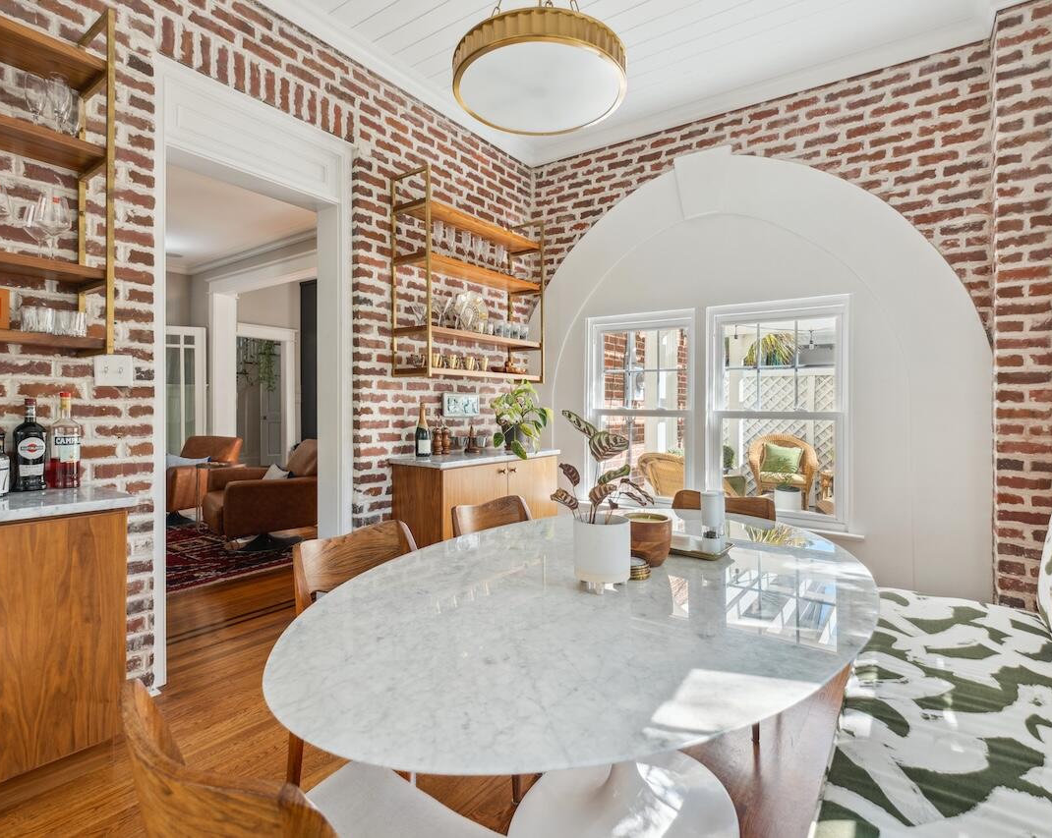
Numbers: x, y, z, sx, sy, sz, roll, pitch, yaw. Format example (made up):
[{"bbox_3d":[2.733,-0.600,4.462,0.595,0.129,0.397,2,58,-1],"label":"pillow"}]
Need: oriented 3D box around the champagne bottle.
[{"bbox_3d":[-0.592,0.060,3.020,0.088,0.303,0.088,0,1,-23],"label":"champagne bottle"}]

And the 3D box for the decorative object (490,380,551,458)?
[{"bbox_3d":[-0.030,0.000,3.500,0.360,0.500,0.370,0,1,0],"label":"decorative object"}]

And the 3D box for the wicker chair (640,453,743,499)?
[{"bbox_3d":[1.410,0.610,4.500,0.800,0.820,0.740,0,1,30],"label":"wicker chair"}]

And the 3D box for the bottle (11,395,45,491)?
[{"bbox_3d":[-1.746,0.089,1.845,0.085,0.315,0.085,1,1,37],"label":"bottle"}]

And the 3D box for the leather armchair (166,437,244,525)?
[{"bbox_3d":[-3.620,0.630,5.450,0.800,0.870,0.840,0,1,22],"label":"leather armchair"}]

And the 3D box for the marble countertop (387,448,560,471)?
[{"bbox_3d":[-0.270,0.238,3.316,0.470,0.026,1.170,1,1,37],"label":"marble countertop"}]

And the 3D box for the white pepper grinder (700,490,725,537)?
[{"bbox_3d":[0.647,0.331,1.815,0.077,0.152,0.077,1,1,37],"label":"white pepper grinder"}]

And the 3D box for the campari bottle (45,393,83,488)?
[{"bbox_3d":[-1.545,0.072,1.750,0.082,0.313,0.082,0,1,32],"label":"campari bottle"}]

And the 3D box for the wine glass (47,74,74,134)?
[{"bbox_3d":[-1.586,-1.044,1.784,0.066,0.225,0.066,1,1,37],"label":"wine glass"}]

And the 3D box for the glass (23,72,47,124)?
[{"bbox_3d":[-1.530,-0.980,1.634,0.058,0.195,0.058,0,1,38],"label":"glass"}]

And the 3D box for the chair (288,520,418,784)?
[{"bbox_3d":[-0.368,0.757,1.575,0.540,0.770,0.470,1,1,37],"label":"chair"}]

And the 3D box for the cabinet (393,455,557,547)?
[{"bbox_3d":[-0.280,0.679,3.330,0.450,0.856,1.130,1,1,37],"label":"cabinet"}]

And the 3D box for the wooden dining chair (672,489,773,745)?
[{"bbox_3d":[0.760,0.710,2.130,0.480,0.770,0.520,0,1,37],"label":"wooden dining chair"}]

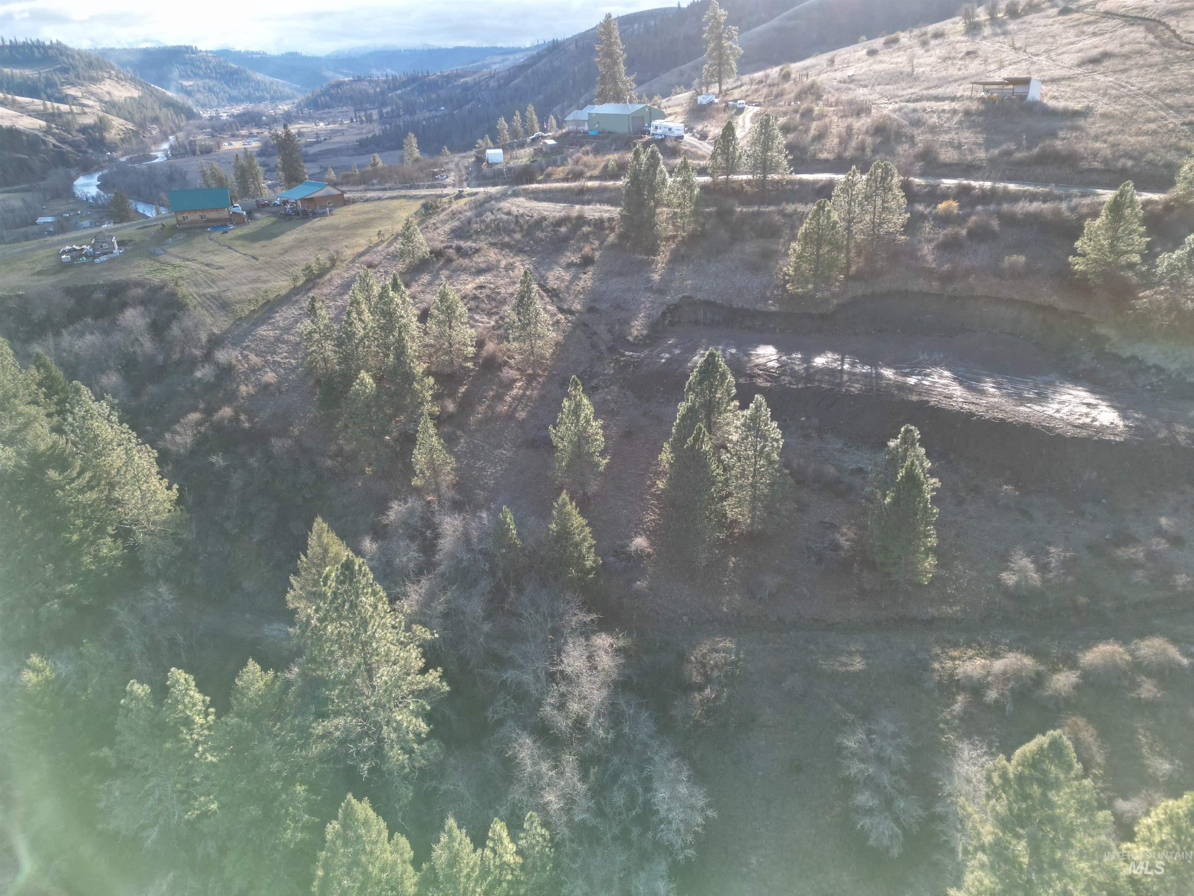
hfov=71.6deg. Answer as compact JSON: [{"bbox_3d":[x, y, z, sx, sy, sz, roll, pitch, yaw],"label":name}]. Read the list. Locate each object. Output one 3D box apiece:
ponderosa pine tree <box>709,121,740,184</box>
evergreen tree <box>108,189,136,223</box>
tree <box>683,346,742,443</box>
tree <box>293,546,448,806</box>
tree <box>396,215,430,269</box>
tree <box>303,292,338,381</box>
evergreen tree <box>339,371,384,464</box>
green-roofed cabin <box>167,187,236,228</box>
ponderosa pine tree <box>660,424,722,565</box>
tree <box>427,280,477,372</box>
[{"bbox_3d":[20.020,-45.881,128.175,4.800,8.900,4.800,-2,24,0],"label":"ponderosa pine tree"},{"bbox_3d":[-184.495,-92.792,320.000,9.350,13.880,9.350,0,24,0],"label":"evergreen tree"},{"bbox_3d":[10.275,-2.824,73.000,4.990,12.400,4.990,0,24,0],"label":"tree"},{"bbox_3d":[-13.893,14.199,49.298,9.193,18.458,9.193,-10,25,-18],"label":"tree"},{"bbox_3d":[-32.747,-36.323,146.111,5.850,9.252,5.850,-7,24,-11],"label":"tree"},{"bbox_3d":[-37.774,-14.755,111.949,4.640,12.131,4.640,-10,25,-17],"label":"tree"},{"bbox_3d":[-26.630,-3.230,93.590,4.810,11.730,4.810,0,24,0],"label":"evergreen tree"},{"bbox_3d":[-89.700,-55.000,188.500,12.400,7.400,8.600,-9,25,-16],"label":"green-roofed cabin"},{"bbox_3d":[8.543,4.452,73.775,5.516,14.386,5.516,1,24,7],"label":"ponderosa pine tree"},{"bbox_3d":[-16.312,-13.710,92.189,5.300,9.900,5.300,-2,24,0],"label":"tree"}]

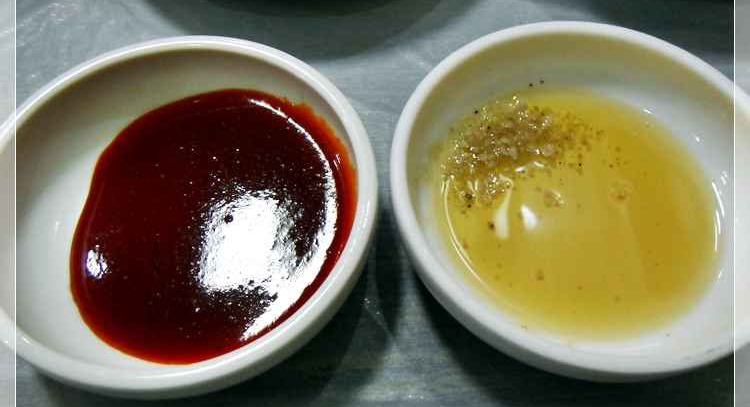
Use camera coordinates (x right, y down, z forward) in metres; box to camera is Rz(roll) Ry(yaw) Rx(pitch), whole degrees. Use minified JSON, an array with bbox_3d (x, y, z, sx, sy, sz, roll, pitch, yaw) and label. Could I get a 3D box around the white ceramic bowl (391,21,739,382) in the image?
[{"bbox_3d":[0.057,0.000,0.174,0.106,0.033,0.106,0,61,-1],"label":"white ceramic bowl"}]

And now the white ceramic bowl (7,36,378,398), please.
[{"bbox_3d":[-0.051,0.003,0.171,0.103,0.033,0.103,0,61,-1],"label":"white ceramic bowl"}]

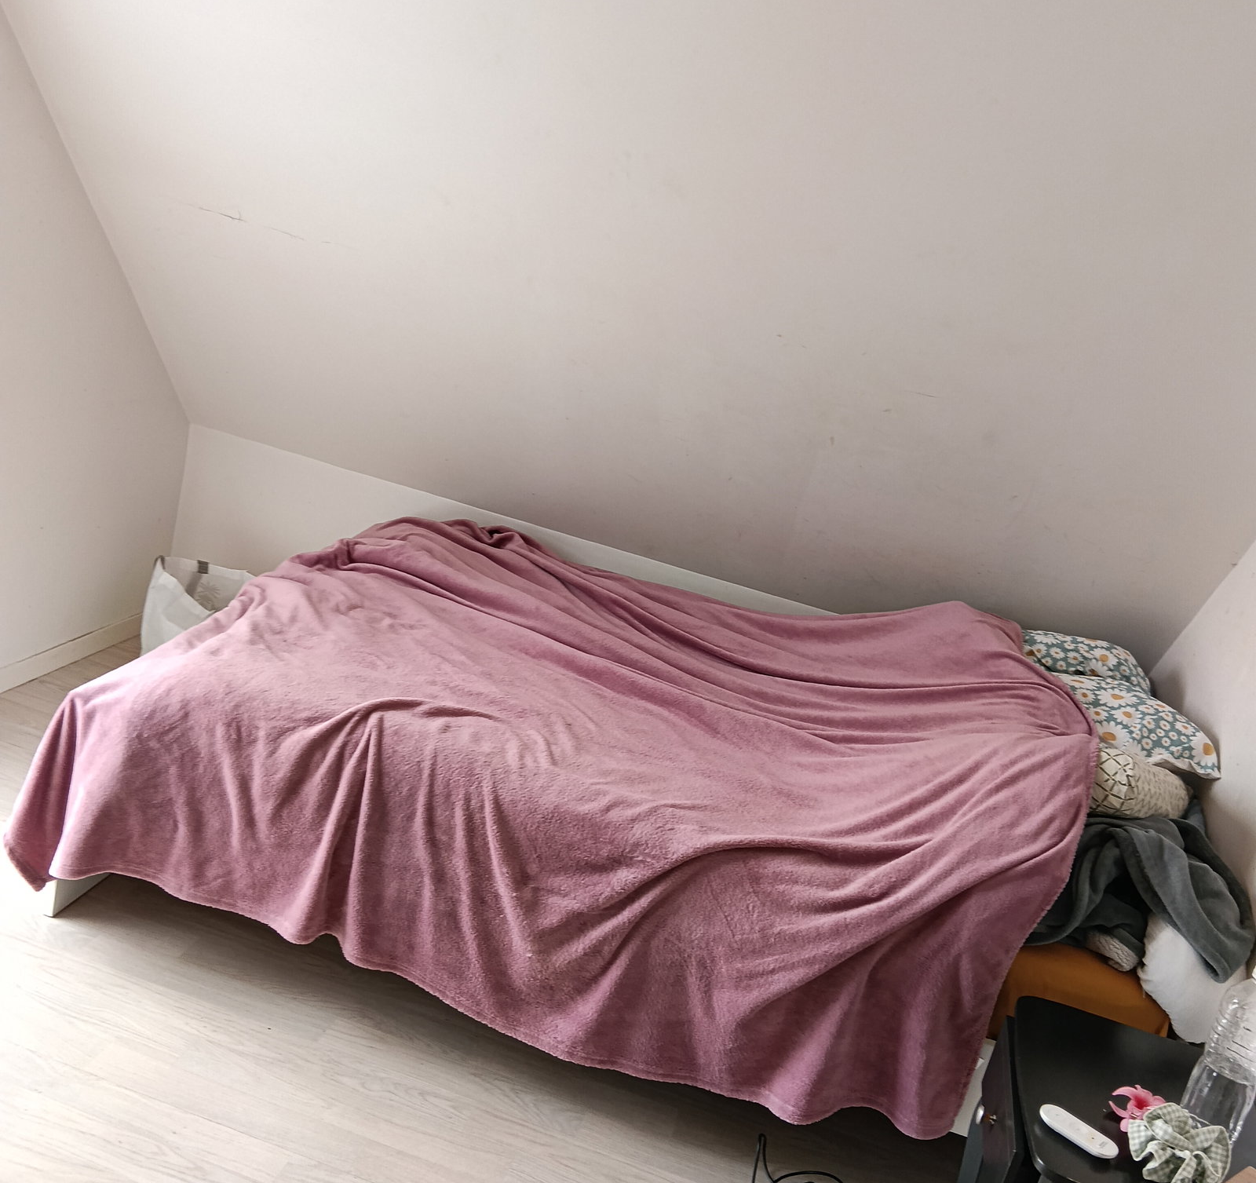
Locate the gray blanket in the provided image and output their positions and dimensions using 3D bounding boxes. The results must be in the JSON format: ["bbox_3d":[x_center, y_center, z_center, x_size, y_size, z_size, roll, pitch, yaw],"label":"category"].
[{"bbox_3d":[0.923,0.528,2.368,0.375,0.290,0.500,16,15,8],"label":"gray blanket"}]

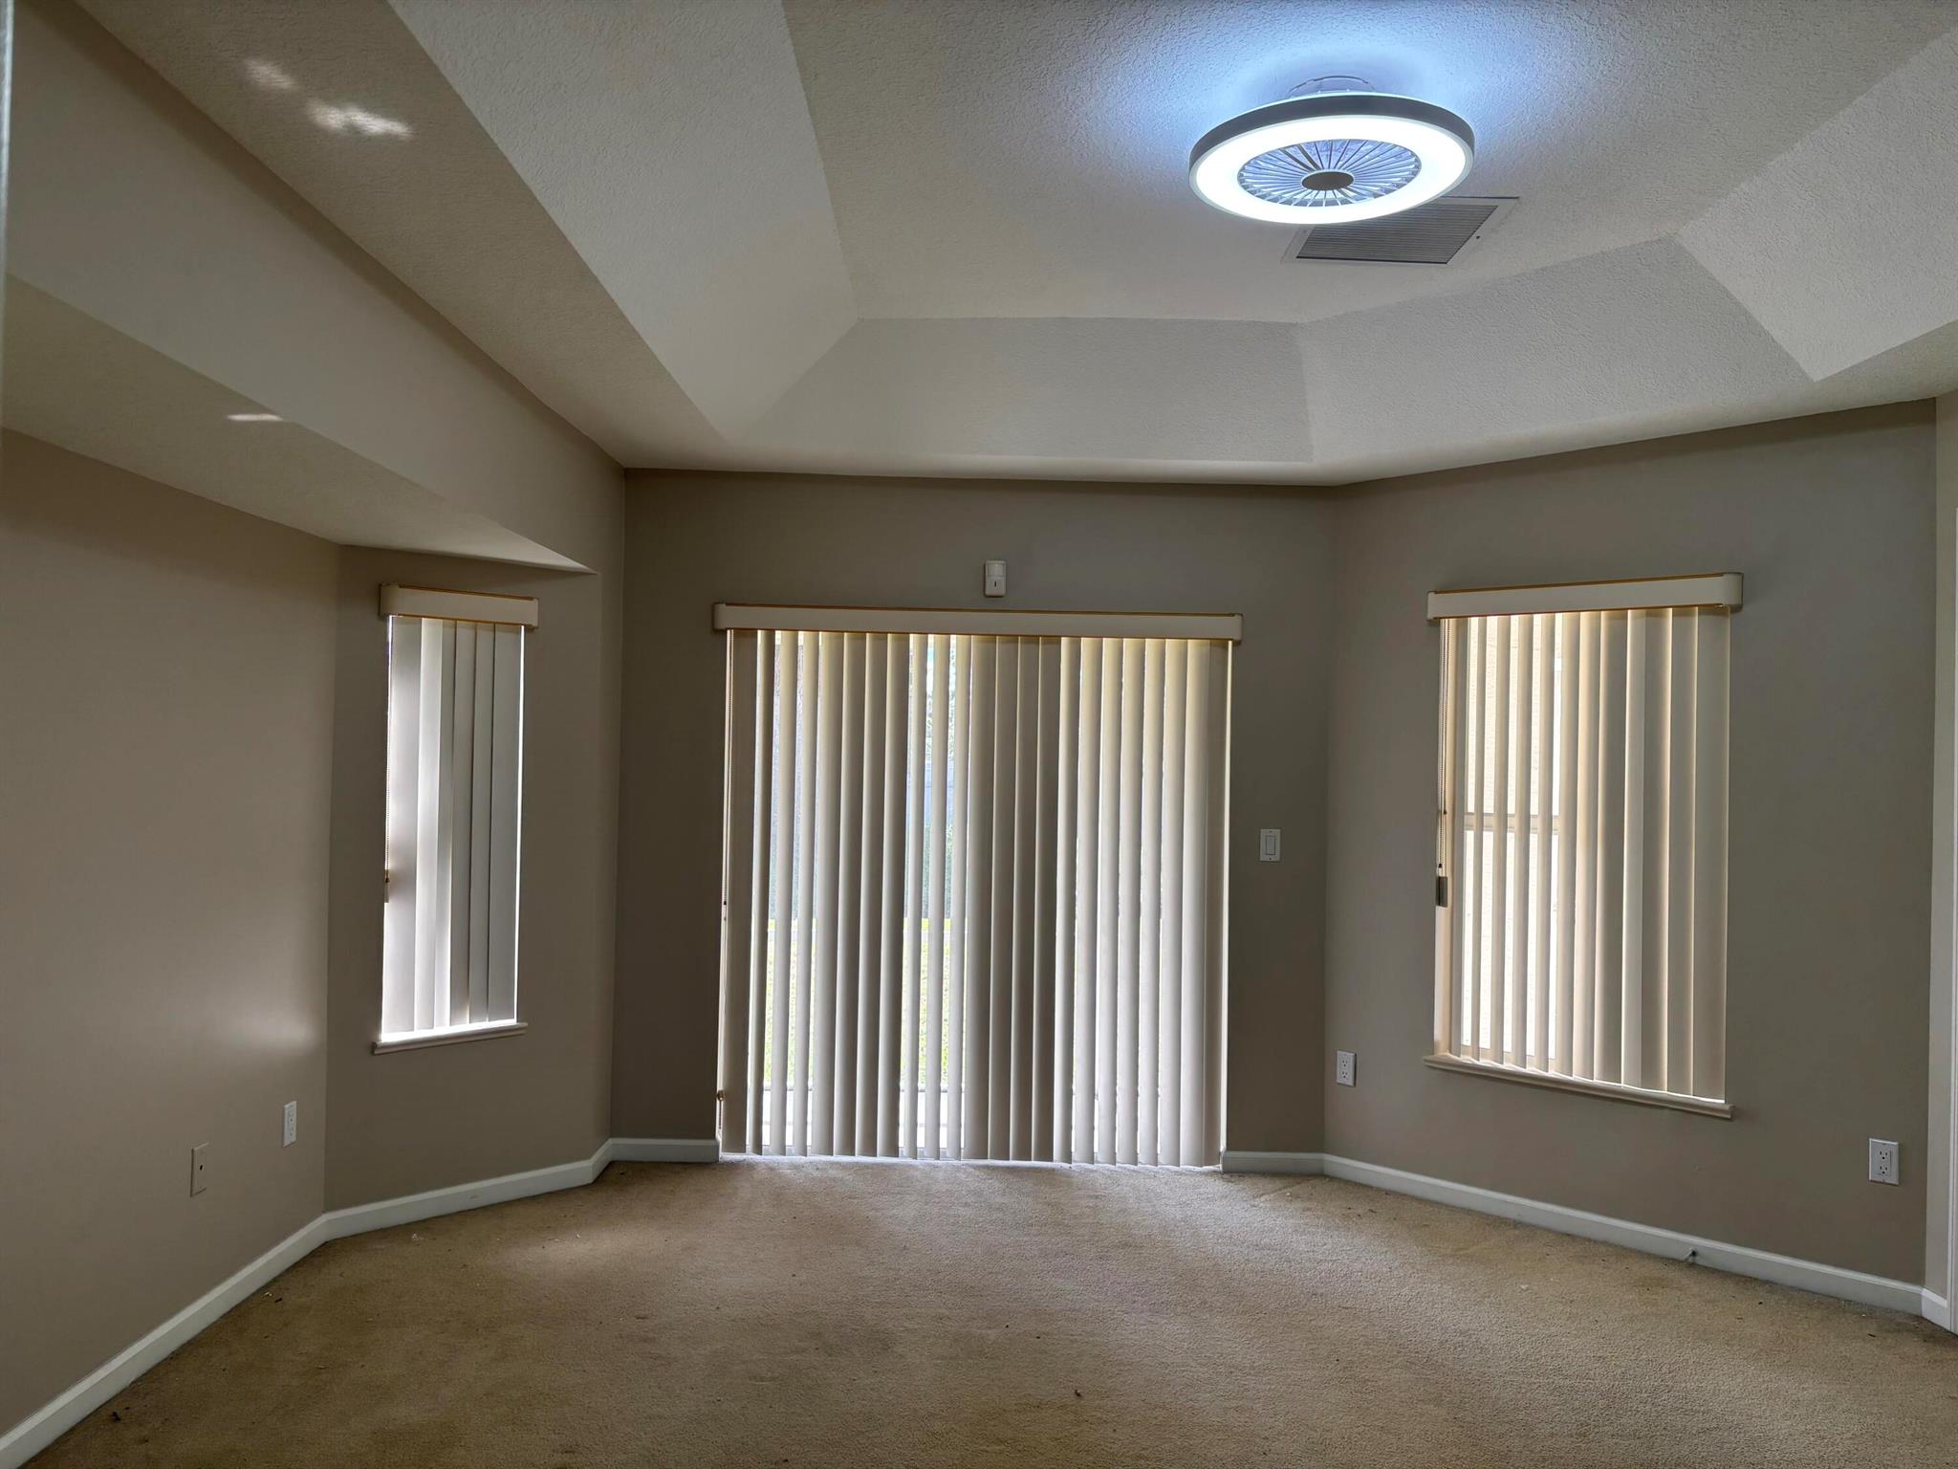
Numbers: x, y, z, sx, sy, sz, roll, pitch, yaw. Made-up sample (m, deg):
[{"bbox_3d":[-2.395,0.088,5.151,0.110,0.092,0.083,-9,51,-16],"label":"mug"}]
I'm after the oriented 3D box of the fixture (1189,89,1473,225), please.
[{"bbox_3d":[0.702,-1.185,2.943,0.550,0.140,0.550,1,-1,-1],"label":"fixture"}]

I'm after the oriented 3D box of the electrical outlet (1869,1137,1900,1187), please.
[{"bbox_3d":[2.501,1.182,4.065,0.071,0.115,0.012,0,-1,43],"label":"electrical outlet"}]

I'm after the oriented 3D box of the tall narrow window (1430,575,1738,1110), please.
[{"bbox_3d":[1.906,0.337,4.695,0.907,1.510,0.080,0,-1,43],"label":"tall narrow window"}]

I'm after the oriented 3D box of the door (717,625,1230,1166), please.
[{"bbox_3d":[-0.007,0.574,5.302,1.822,1.921,0.080,1,-1,-1],"label":"door"}]

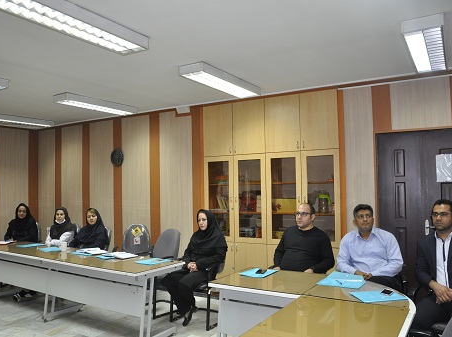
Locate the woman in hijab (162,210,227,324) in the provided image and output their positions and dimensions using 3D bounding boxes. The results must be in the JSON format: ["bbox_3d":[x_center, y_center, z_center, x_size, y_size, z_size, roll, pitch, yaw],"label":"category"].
[{"bbox_3d":[-0.306,1.124,4.429,0.520,1.270,0.770,-3,-3,39],"label":"woman in hijab"}]

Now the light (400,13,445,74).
[{"bbox_3d":[1.723,-1.015,3.240,0.290,0.092,1.235,-2,-3,32],"label":"light"}]

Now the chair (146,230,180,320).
[{"bbox_3d":[-0.859,1.285,4.845,0.570,1.000,0.610,-3,-3,39],"label":"chair"}]

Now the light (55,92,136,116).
[{"bbox_3d":[-1.806,-0.890,5.401,0.305,0.092,1.235,-2,-3,32],"label":"light"}]

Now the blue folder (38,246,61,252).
[{"bbox_3d":[-2.280,1.049,4.947,0.240,0.012,0.330,1,-3,-37],"label":"blue folder"}]

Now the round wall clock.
[{"bbox_3d":[-1.888,-0.188,6.557,0.310,0.310,0.045,-2,-2,31],"label":"round wall clock"}]

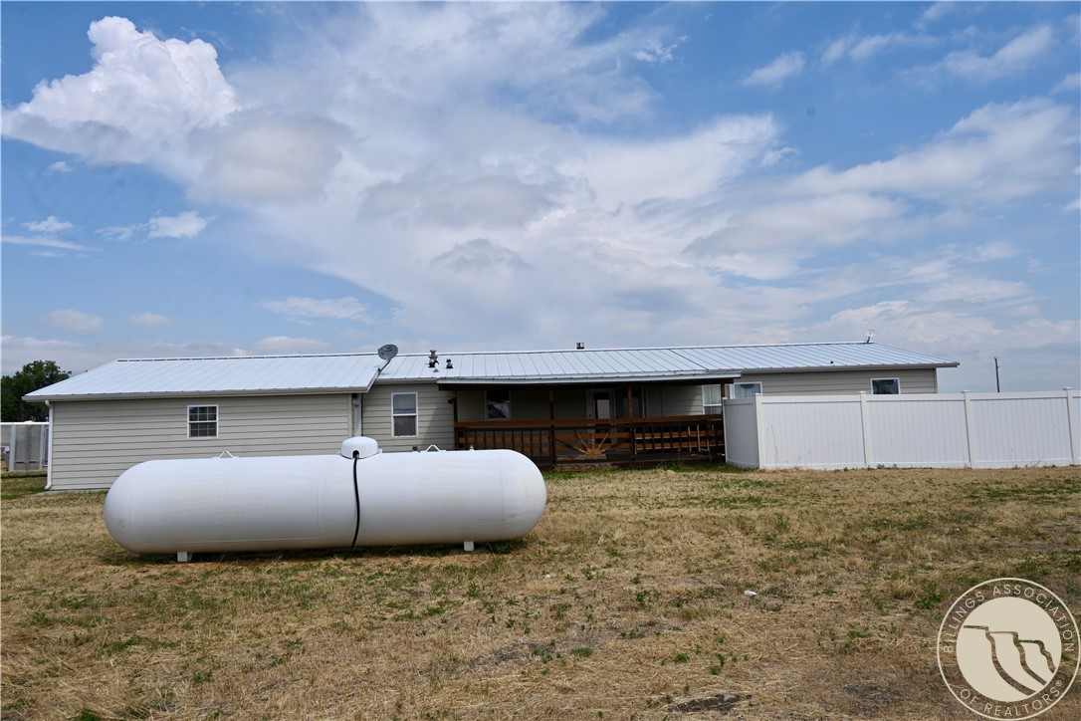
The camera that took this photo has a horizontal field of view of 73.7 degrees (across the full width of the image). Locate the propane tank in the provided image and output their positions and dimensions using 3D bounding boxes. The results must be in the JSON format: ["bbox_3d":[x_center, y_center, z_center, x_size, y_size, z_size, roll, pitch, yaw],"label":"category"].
[{"bbox_3d":[-2.351,1.521,8.150,4.860,1.290,1.040,-2,-5,-3],"label":"propane tank"}]

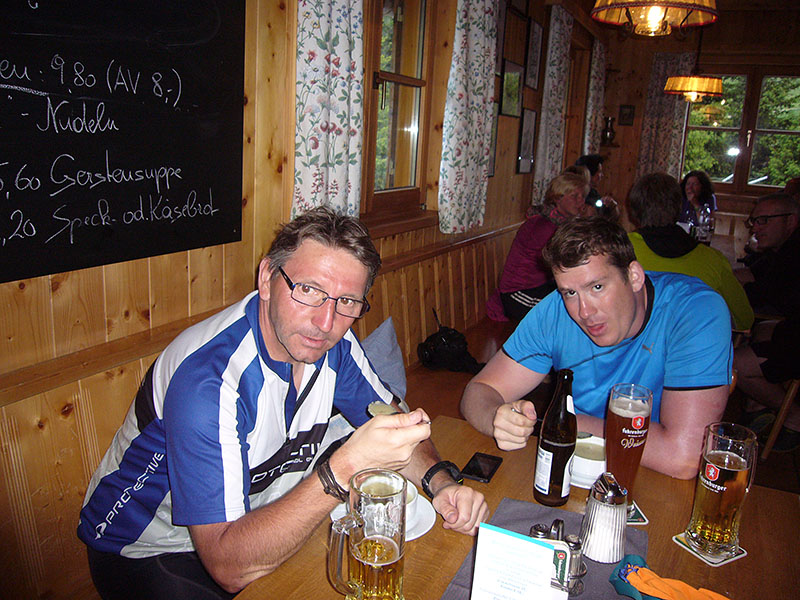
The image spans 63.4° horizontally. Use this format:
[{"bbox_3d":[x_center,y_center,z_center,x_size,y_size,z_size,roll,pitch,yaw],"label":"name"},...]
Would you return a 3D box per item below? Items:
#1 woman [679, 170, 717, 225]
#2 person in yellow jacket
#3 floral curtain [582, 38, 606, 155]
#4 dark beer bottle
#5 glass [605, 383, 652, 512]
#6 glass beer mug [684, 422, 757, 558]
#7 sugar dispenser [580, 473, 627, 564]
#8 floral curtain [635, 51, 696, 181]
[{"bbox_3d":[2.345,-0.377,5.293,0.480,1.320,0.750,10,15,25],"label":"woman"},{"bbox_3d":[1.092,0.165,2.677,0.560,1.360,0.780,10,15,25],"label":"person in yellow jacket"},{"bbox_3d":[1.578,-1.484,5.388,0.100,1.260,0.320,10,15,25],"label":"floral curtain"},{"bbox_3d":[0.309,0.263,1.252,0.069,0.264,0.069,10,15,25],"label":"dark beer bottle"},{"bbox_3d":[0.425,0.287,1.238,0.081,0.237,0.081,10,15,25],"label":"glass"},{"bbox_3d":[0.565,0.334,1.135,0.088,0.212,0.088,10,15,25],"label":"glass beer mug"},{"bbox_3d":[0.361,0.363,1.110,0.075,0.143,0.075,15,18,38],"label":"sugar dispenser"},{"bbox_3d":[2.308,-1.509,5.697,0.380,1.260,0.110,10,15,25],"label":"floral curtain"}]

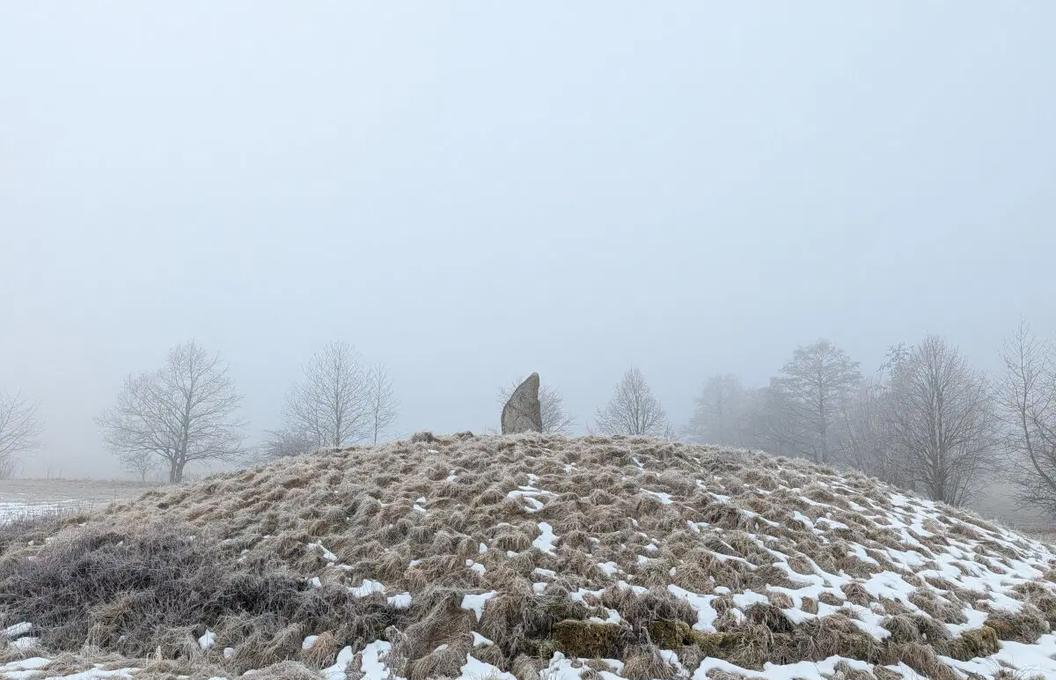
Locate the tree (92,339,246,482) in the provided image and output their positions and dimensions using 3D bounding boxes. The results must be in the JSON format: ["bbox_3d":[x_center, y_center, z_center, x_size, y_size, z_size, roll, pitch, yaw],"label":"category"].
[{"bbox_3d":[-25.280,4.996,51.901,9.352,9.944,9.352,0,-10,0],"label":"tree"}]

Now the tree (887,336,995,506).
[{"bbox_3d":[17.941,3.554,31.857,4.067,7.647,4.067,0,-10,0],"label":"tree"}]

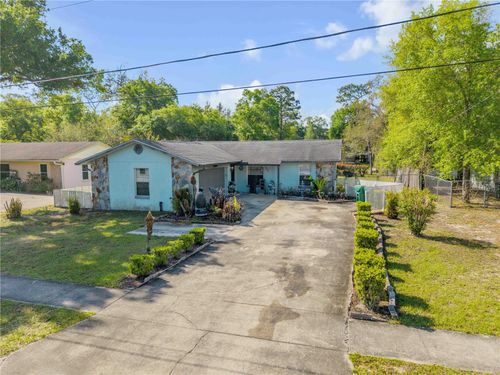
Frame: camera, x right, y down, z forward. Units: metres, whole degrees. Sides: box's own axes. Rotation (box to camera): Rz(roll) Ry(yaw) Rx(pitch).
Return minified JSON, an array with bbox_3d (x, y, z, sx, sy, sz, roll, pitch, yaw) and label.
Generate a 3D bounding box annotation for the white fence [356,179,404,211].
[{"bbox_3d":[8.095,0.478,21.543,2.400,1.200,4.200,2,6,17],"label":"white fence"}]

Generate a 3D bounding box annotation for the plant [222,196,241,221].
[{"bbox_3d":[-0.849,0.972,16.097,0.800,1.150,0.800,1,8,18],"label":"plant"}]

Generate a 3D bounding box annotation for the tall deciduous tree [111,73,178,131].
[{"bbox_3d":[-13.314,-7.723,43.435,8.000,12.992,8.000,0,6,0],"label":"tall deciduous tree"}]

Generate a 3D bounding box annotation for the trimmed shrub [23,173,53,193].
[{"bbox_3d":[-16.620,-0.370,26.998,2.000,1.500,1.250,1,8,18],"label":"trimmed shrub"}]

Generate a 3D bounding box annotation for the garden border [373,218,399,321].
[{"bbox_3d":[4.364,1.957,11.630,0.350,0.200,9.677,1,7,17],"label":"garden border"}]

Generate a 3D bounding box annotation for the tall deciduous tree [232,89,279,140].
[{"bbox_3d":[0.799,-8.559,50.699,6.490,11.238,6.490,1,8,18],"label":"tall deciduous tree"}]

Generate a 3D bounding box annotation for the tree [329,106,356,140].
[{"bbox_3d":[13.552,-6.812,49.561,4.800,9.914,4.800,0,6,0],"label":"tree"}]

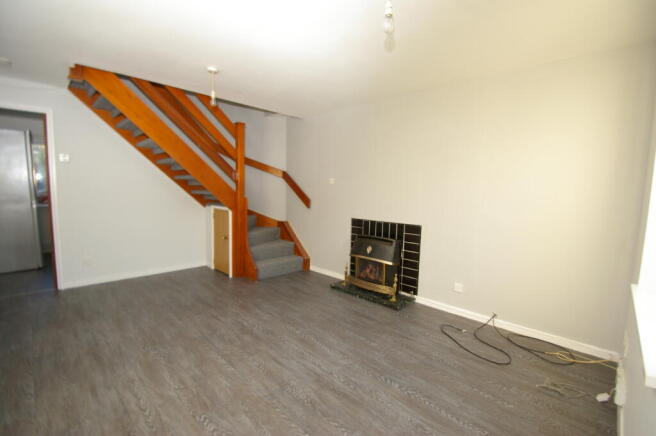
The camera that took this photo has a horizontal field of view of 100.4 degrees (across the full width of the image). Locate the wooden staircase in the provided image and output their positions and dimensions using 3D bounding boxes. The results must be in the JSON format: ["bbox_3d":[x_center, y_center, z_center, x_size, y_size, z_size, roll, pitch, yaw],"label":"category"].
[{"bbox_3d":[-1.618,-0.345,3.655,1.323,2.346,2.611,5,6,44],"label":"wooden staircase"}]

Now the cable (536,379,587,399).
[{"bbox_3d":[1.425,1.038,1.667,0.224,0.018,0.146,5,6,44],"label":"cable"}]

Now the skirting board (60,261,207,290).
[{"bbox_3d":[-2.525,0.768,3.773,0.018,0.076,1.633,5,6,44],"label":"skirting board"}]

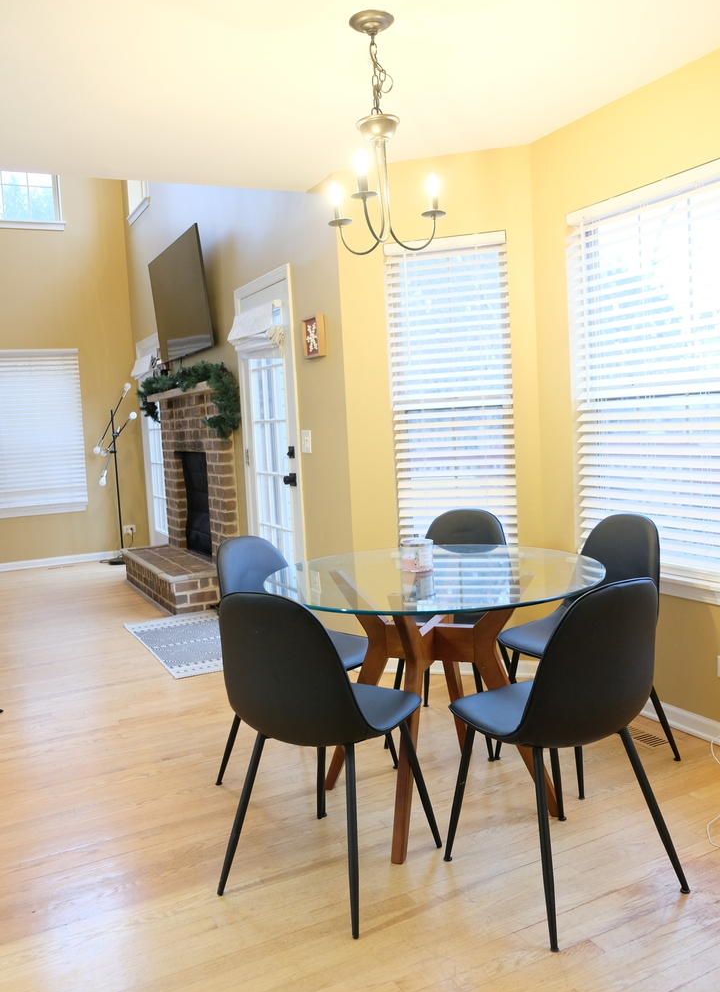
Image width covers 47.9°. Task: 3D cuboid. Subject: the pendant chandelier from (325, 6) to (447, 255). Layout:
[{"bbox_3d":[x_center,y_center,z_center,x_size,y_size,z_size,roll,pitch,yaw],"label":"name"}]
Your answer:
[{"bbox_3d":[0.047,-1.072,2.398,0.390,0.665,0.375,-2,5,12],"label":"pendant chandelier"}]

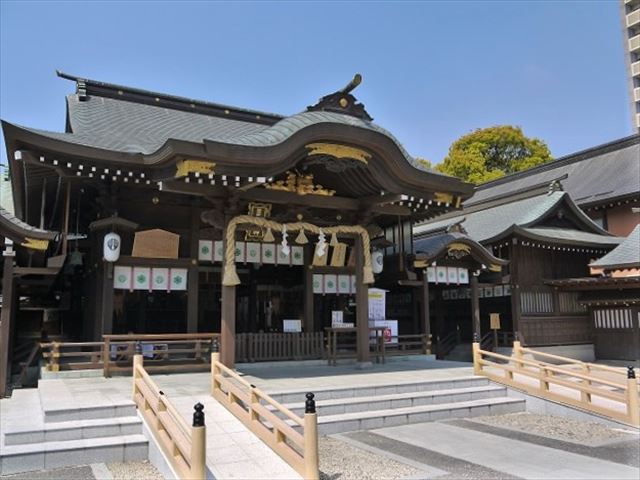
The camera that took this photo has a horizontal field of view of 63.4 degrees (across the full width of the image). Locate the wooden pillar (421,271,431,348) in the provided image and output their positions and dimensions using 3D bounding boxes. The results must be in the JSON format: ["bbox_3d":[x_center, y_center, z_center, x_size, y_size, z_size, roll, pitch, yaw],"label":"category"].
[{"bbox_3d":[3.669,2.415,17.951,0.163,2.754,0.163,4,-11,-26],"label":"wooden pillar"}]

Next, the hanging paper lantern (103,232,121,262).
[{"bbox_3d":[-4.715,0.175,11.763,0.391,0.664,0.391,3,-9,-25],"label":"hanging paper lantern"}]

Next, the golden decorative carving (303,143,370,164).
[{"bbox_3d":[0.343,-1.602,9.585,1.387,0.313,0.098,3,-9,-25],"label":"golden decorative carving"}]

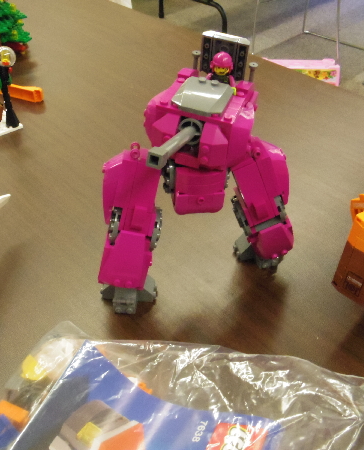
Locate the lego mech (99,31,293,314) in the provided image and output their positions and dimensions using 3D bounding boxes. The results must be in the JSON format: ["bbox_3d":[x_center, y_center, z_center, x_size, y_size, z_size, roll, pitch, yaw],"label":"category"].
[{"bbox_3d":[0.015,-0.029,0.361,0.140,0.178,0.122,10,40,9],"label":"lego mech"}]

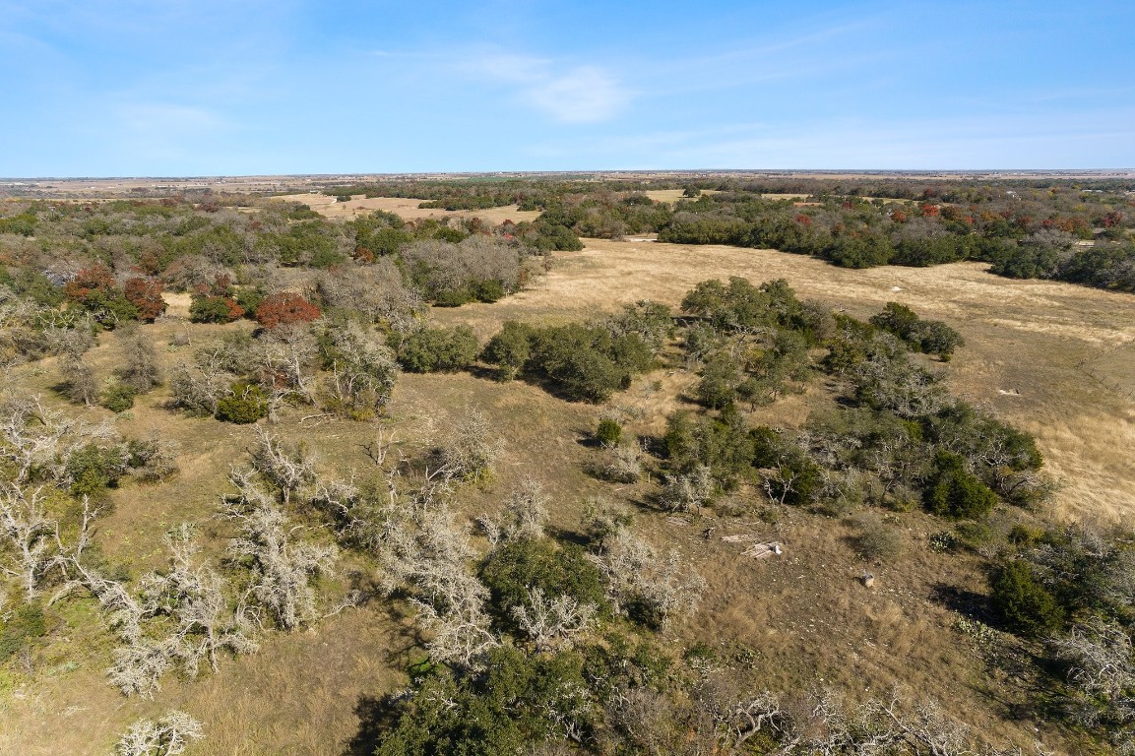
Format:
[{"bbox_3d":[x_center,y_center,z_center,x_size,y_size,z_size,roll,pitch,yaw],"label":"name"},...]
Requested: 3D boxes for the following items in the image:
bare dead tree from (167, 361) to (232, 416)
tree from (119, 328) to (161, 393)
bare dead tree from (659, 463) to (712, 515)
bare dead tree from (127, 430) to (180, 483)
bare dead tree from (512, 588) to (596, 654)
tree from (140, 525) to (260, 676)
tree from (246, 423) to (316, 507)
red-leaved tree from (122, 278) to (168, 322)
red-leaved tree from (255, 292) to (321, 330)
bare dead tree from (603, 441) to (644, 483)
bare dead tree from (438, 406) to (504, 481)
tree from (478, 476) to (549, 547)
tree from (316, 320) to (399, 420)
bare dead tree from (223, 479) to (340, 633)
[{"bbox_3d":[-40.182,1.014,75.885,6.100,5.770,5.790,-9,19,-28],"label":"bare dead tree"},{"bbox_3d":[-51.166,-2.181,83.226,4.330,7.910,4.330,-11,19,-31],"label":"tree"},{"bbox_3d":[9.084,8.490,52.919,4.080,3.400,3.470,0,17,0],"label":"bare dead tree"},{"bbox_3d":[-35.748,6.659,59.202,4.400,4.080,3.960,0,17,0],"label":"bare dead tree"},{"bbox_3d":[-0.777,13.144,37.998,4.600,3.150,3.910,0,17,0],"label":"bare dead tree"},{"bbox_3d":[-19.130,11.698,36.516,5.390,7.210,6.470,-11,19,-31],"label":"tree"},{"bbox_3d":[-22.698,6.916,54.390,5.240,6.110,4.460,0,17,0],"label":"tree"},{"bbox_3d":[-75.108,-14.022,123.544,6.870,8.200,6.530,-10,19,-30],"label":"red-leaved tree"},{"bbox_3d":[-45.585,-10.572,113.385,10.180,6.880,9.160,-7,18,-21],"label":"red-leaved tree"},{"bbox_3d":[4.761,7.065,58.559,3.390,2.990,3.050,0,17,0],"label":"bare dead tree"},{"bbox_3d":[-8.267,5.664,58.387,5.150,5.990,4.630,0,17,0],"label":"bare dead tree"},{"bbox_3d":[-3.603,9.380,47.235,4.810,5.360,4.320,-2,16,-5],"label":"tree"},{"bbox_3d":[-23.286,-1.197,75.107,8.690,9.860,7.380,0,17,0],"label":"tree"},{"bbox_3d":[-16.314,10.322,39.789,5.830,7.950,7.580,-8,18,-25],"label":"bare dead tree"}]

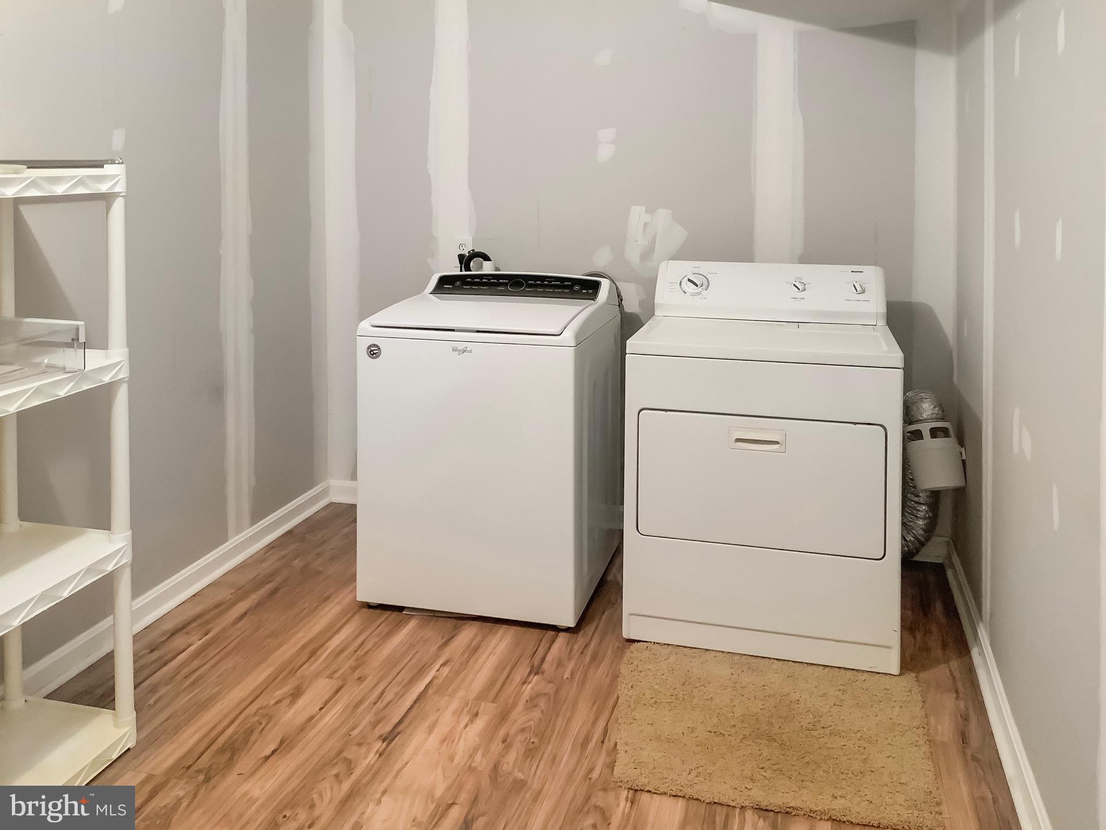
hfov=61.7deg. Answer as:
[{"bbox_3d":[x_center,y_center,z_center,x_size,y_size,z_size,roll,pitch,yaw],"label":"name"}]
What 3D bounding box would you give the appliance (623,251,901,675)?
[{"bbox_3d":[0.647,0.096,2.885,0.743,1.089,0.689,3,13,13],"label":"appliance"}]

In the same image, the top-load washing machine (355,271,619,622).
[{"bbox_3d":[-0.188,0.072,3.132,0.715,1.036,0.687,3,13,14],"label":"top-load washing machine"}]

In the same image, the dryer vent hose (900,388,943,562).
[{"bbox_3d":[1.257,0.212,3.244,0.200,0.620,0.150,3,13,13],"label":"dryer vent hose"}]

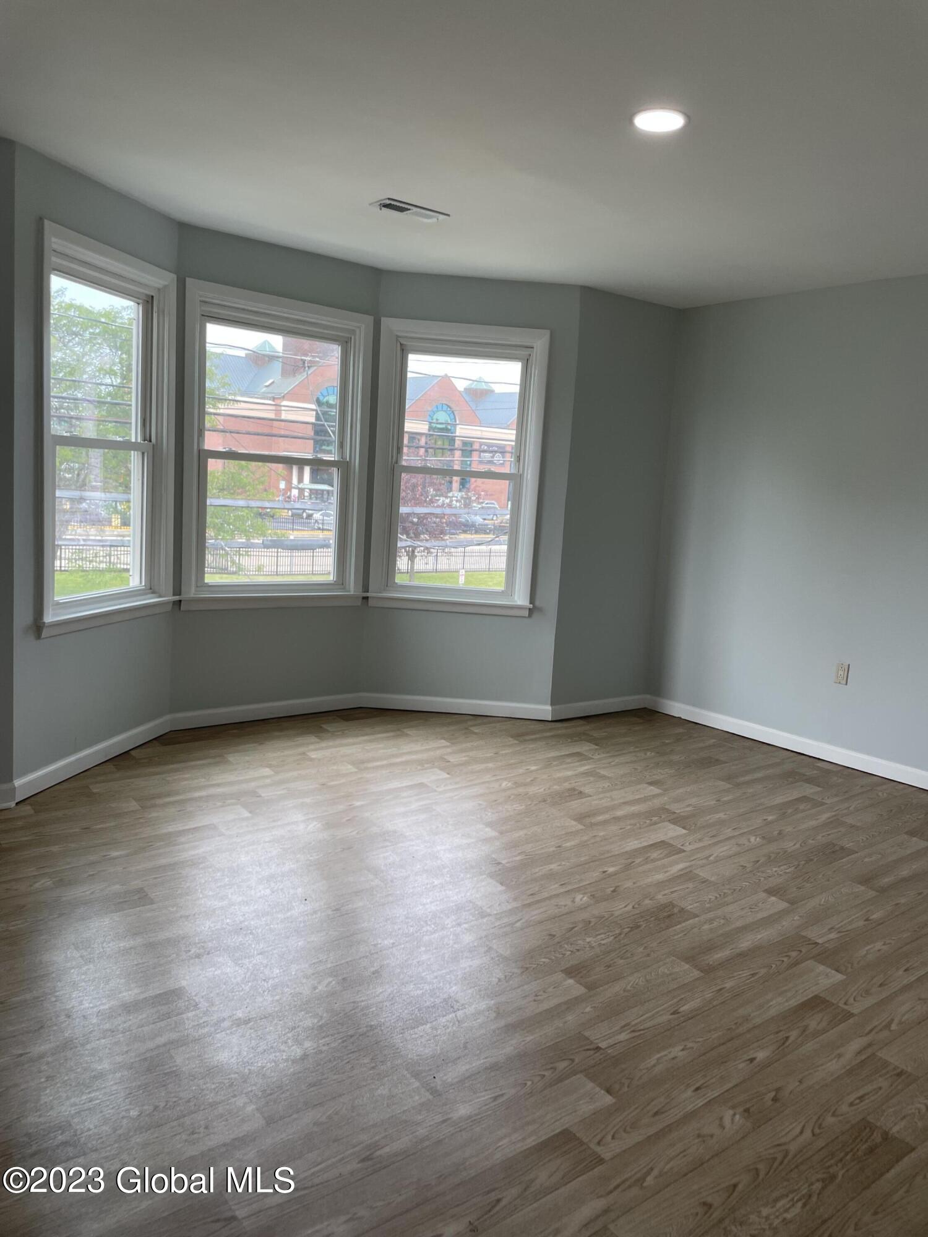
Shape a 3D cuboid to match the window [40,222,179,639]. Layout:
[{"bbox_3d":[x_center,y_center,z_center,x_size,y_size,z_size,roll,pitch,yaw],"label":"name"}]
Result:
[{"bbox_3d":[-1.537,-0.761,4.015,0.100,1.580,0.928,6,8,13],"label":"window"}]

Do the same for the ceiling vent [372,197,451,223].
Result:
[{"bbox_3d":[-0.225,-1.700,3.891,0.305,0.020,0.152,-3,10,-38],"label":"ceiling vent"}]

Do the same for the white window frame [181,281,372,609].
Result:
[{"bbox_3d":[-0.970,-0.843,4.851,1.050,1.580,0.100,-3,10,-38],"label":"white window frame"}]

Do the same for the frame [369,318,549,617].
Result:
[{"bbox_3d":[-0.037,-0.835,5.210,0.913,1.580,0.100,4,8,0],"label":"frame"}]

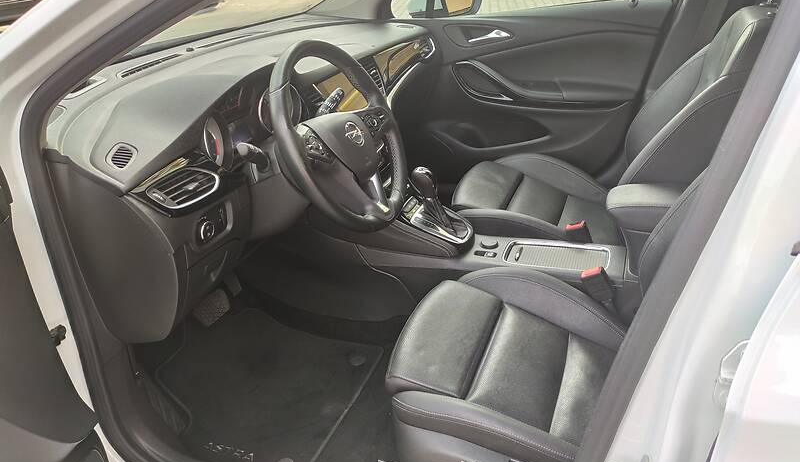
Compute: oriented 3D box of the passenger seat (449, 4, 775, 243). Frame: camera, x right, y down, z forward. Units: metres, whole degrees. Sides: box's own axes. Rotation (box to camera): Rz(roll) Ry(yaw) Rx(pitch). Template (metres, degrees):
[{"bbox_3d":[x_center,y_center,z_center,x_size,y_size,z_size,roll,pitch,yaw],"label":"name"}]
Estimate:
[{"bbox_3d":[0.583,-0.269,1.618,0.890,0.910,0.540,8,29,22],"label":"passenger seat"}]

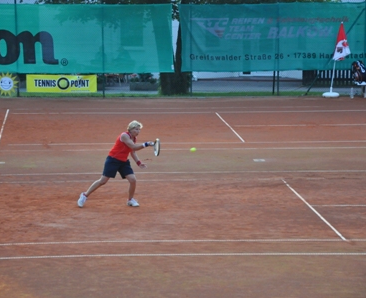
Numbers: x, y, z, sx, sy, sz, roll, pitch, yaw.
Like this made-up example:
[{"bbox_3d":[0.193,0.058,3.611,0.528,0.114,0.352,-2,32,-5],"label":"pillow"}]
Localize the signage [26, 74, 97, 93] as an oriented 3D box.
[{"bbox_3d":[-3.526,-1.900,56.800,2.050,0.510,0.020,-1,6,-4],"label":"signage"}]

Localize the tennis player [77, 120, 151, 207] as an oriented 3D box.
[{"bbox_3d":[-1.112,0.247,32.170,1.100,1.430,0.660,2,6,18],"label":"tennis player"}]

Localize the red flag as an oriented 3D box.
[{"bbox_3d":[4.621,-3.128,56.700,0.500,1.070,0.320,-1,6,-4],"label":"red flag"}]

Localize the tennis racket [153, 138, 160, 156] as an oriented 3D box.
[{"bbox_3d":[-0.442,-0.045,31.720,0.035,0.270,0.685,5,6,-13],"label":"tennis racket"}]

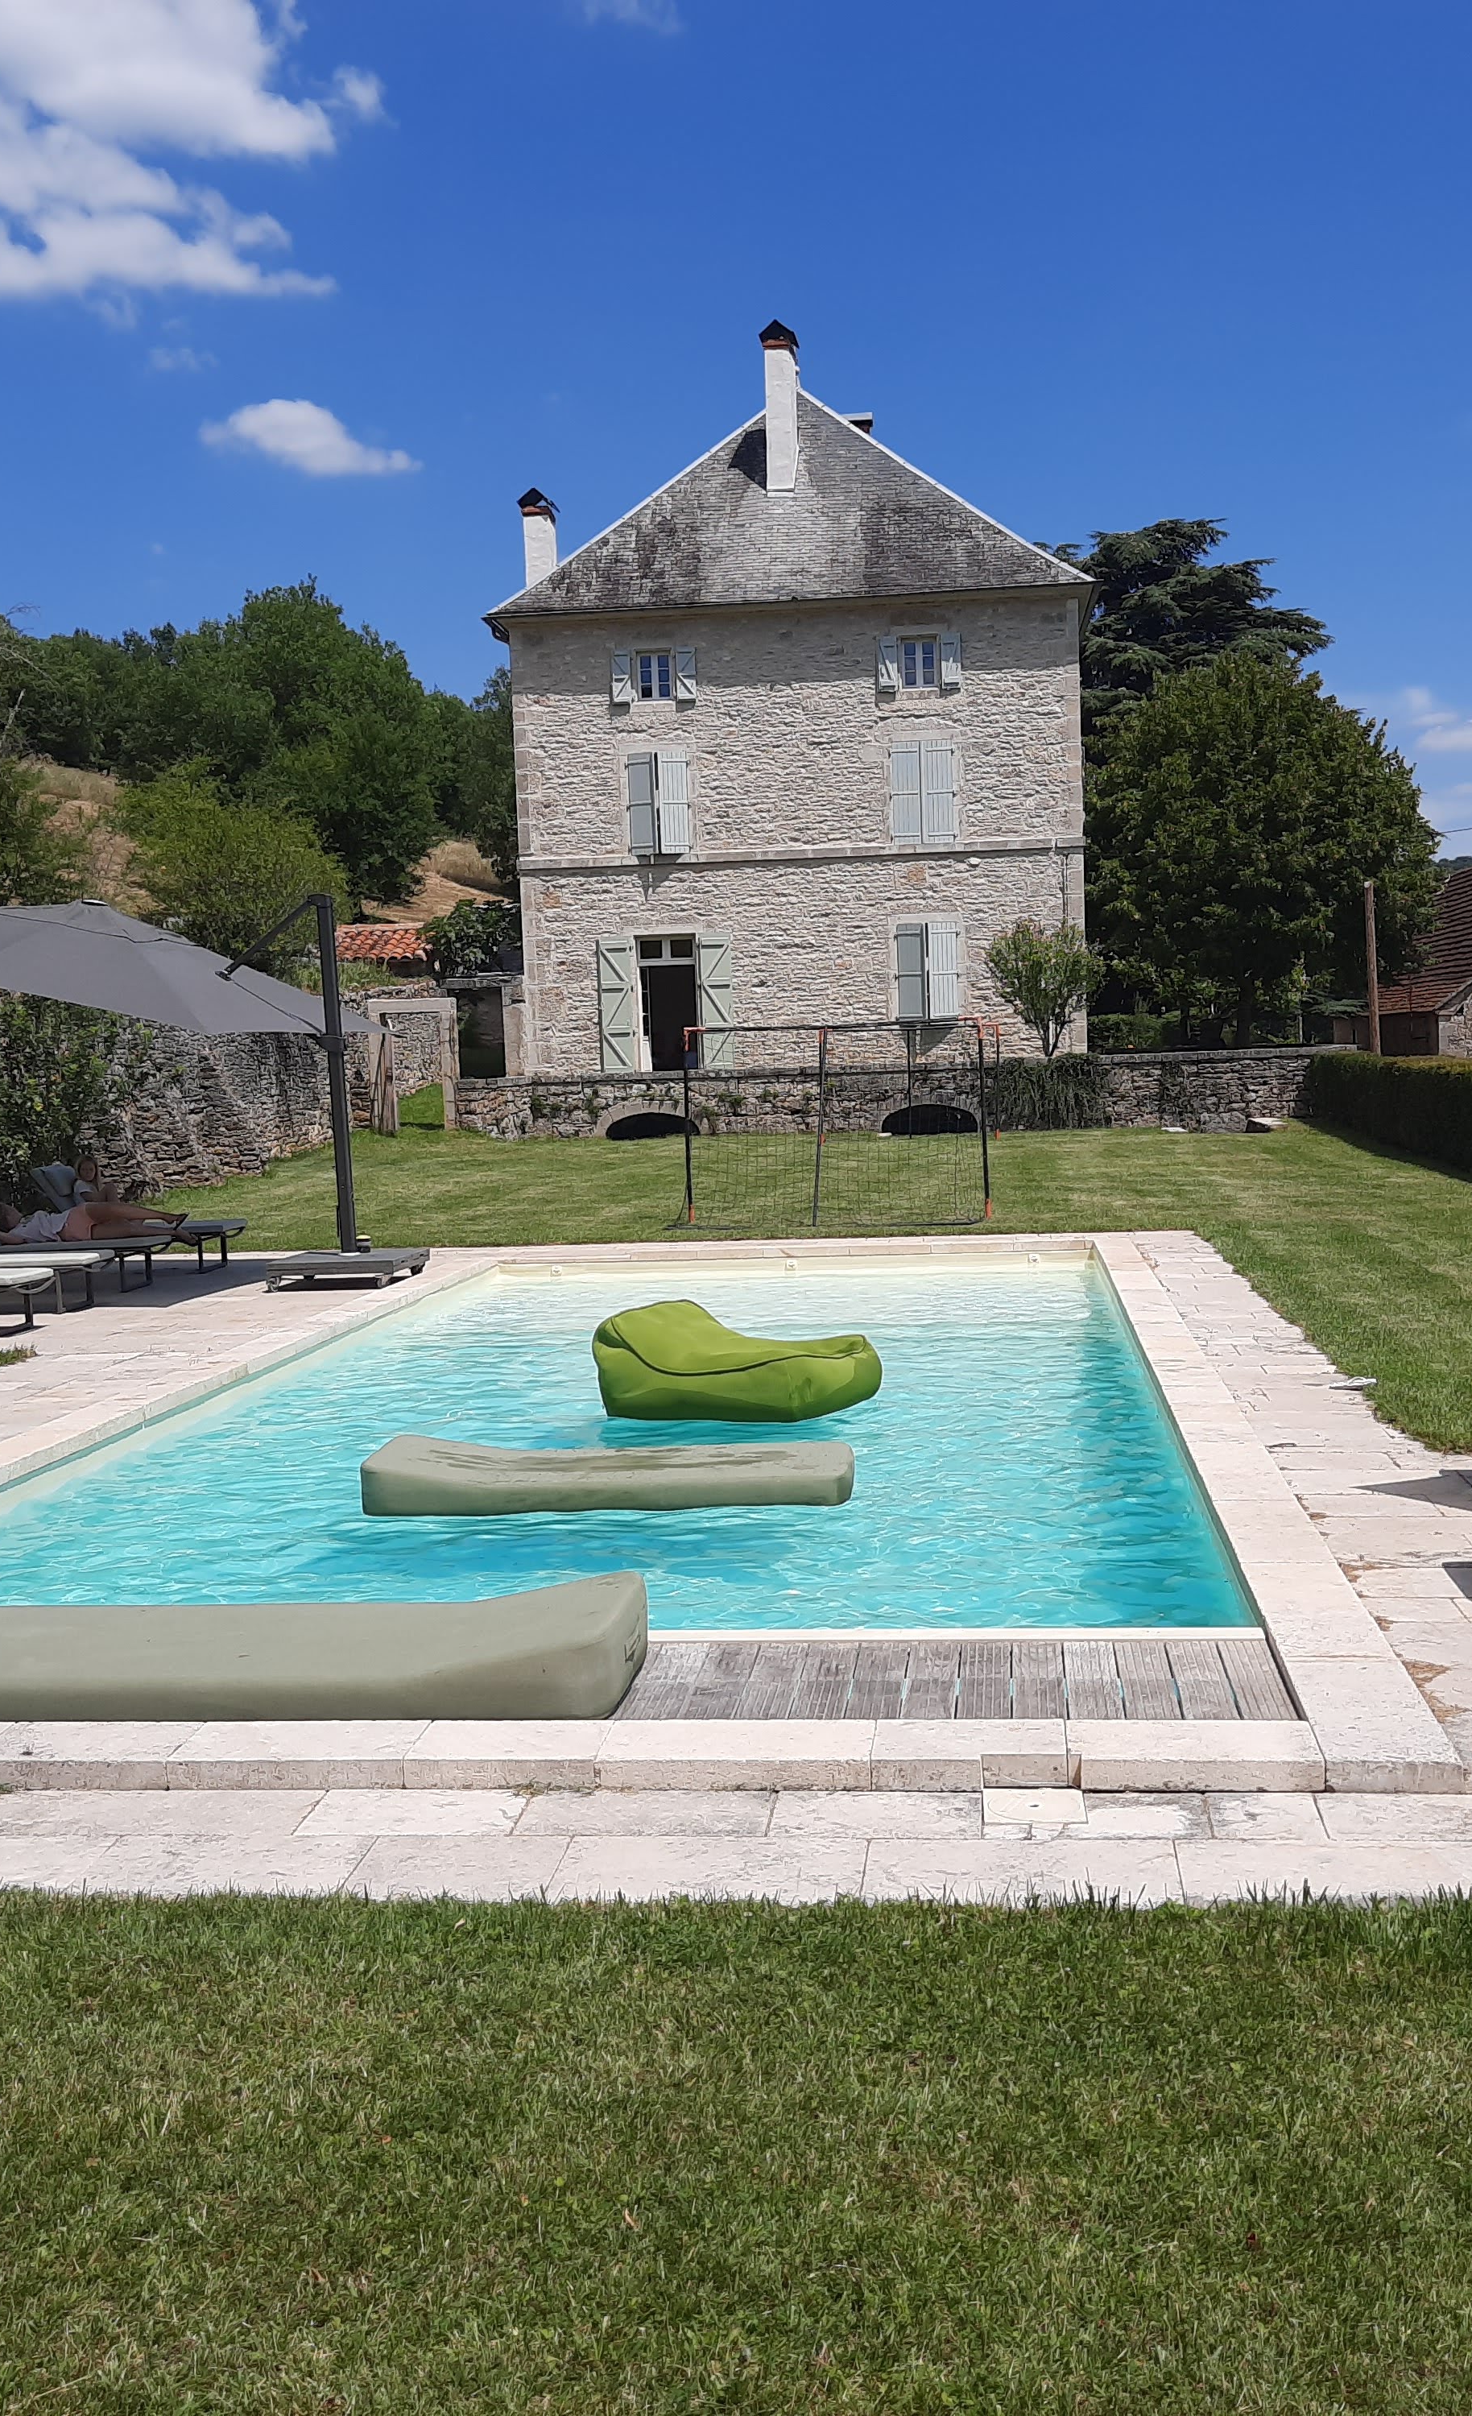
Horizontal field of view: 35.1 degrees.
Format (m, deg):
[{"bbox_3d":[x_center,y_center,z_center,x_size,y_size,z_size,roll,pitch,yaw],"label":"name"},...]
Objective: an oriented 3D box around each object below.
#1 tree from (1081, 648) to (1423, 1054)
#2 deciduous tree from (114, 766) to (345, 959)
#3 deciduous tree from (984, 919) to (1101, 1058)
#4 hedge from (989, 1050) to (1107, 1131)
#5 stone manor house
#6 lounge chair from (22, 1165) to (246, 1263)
[{"bbox_3d":[11.120,-7.650,50.000,8.000,8.700,7.800,-1,4,7],"label":"tree"},{"bbox_3d":[-9.810,-6.500,45.000,4.400,4.200,4.200,-1,4,7],"label":"deciduous tree"},{"bbox_3d":[5.960,-4.236,45.432,2.213,2.707,2.200,-2,4,7],"label":"deciduous tree"},{"bbox_3d":[5.852,-2.212,43.872,2.241,1.505,1.300,-2,4,7],"label":"hedge"},{"bbox_3d":[1.640,-11.192,53.199,12.259,15.780,13.000,-2,4,5],"label":"stone manor house"},{"bbox_3d":[-4.885,0.065,19.176,1.707,0.892,0.674,-1,4,7],"label":"lounge chair"}]

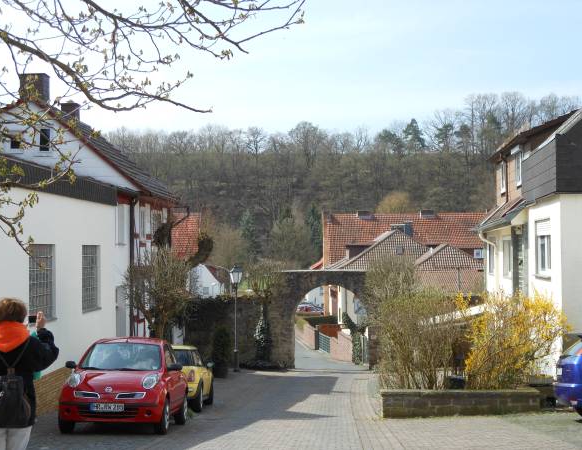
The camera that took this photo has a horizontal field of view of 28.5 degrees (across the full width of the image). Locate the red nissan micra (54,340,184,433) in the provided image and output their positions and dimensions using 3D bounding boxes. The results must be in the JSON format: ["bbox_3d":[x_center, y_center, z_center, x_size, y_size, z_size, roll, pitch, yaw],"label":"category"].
[{"bbox_3d":[-2.687,2.608,18.878,1.670,1.530,3.720,0,-6,1],"label":"red nissan micra"}]

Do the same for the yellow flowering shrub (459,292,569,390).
[{"bbox_3d":[4.572,2.383,23.400,2.200,2.000,1.800,0,-1,0],"label":"yellow flowering shrub"}]

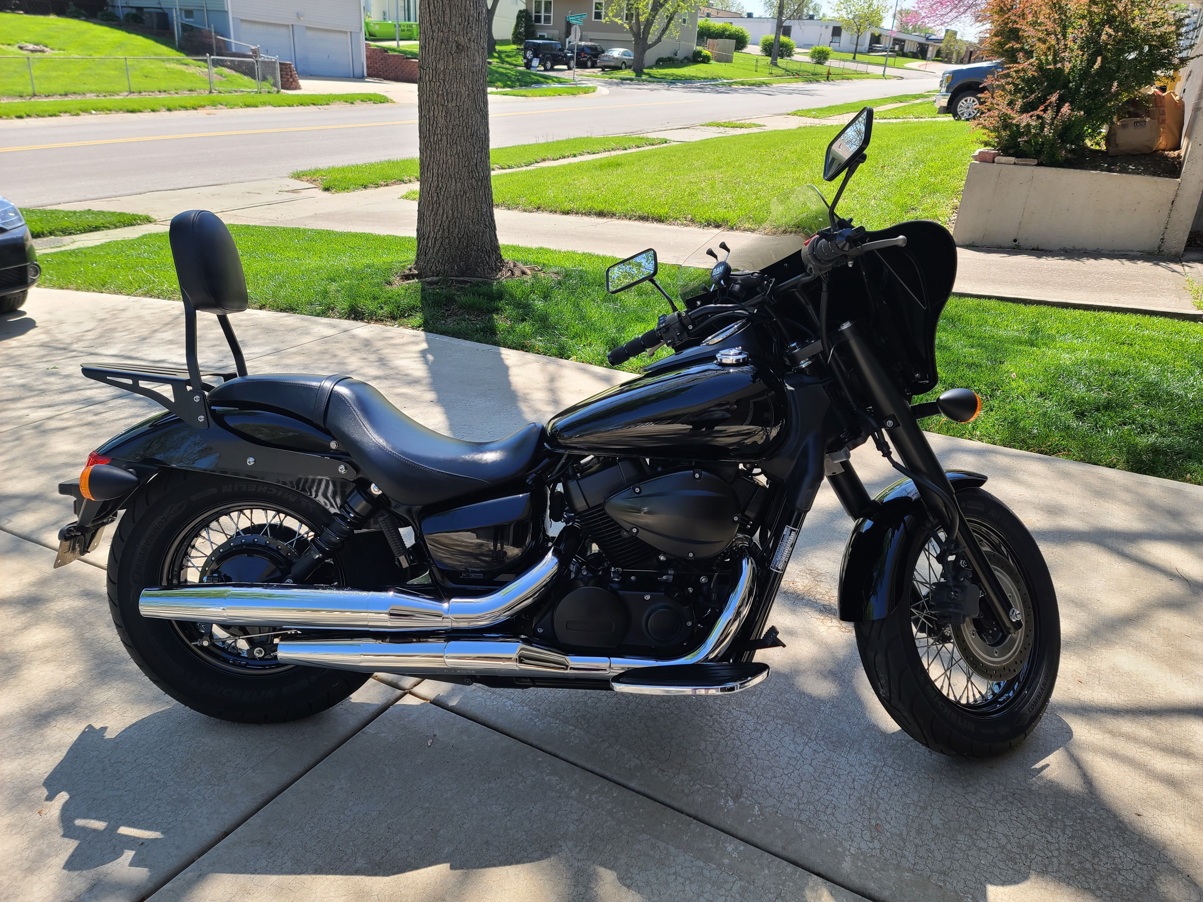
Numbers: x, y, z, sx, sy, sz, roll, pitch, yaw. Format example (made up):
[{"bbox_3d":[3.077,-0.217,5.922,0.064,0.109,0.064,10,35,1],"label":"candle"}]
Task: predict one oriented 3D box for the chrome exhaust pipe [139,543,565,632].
[{"bbox_3d":[-0.492,0.263,1.745,0.820,0.190,0.120,3,9,-4],"label":"chrome exhaust pipe"}]

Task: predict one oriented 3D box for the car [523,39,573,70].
[{"bbox_3d":[-3.632,-27.299,59.973,1.870,1.840,4.600,16,29,27],"label":"car"}]

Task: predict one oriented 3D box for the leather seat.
[{"bbox_3d":[-0.491,-0.036,1.925,0.730,0.255,0.340,3,7,-2],"label":"leather seat"}]

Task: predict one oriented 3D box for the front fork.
[{"bbox_3d":[0.674,0.084,1.986,0.120,0.820,0.260,-35,9,-31],"label":"front fork"}]

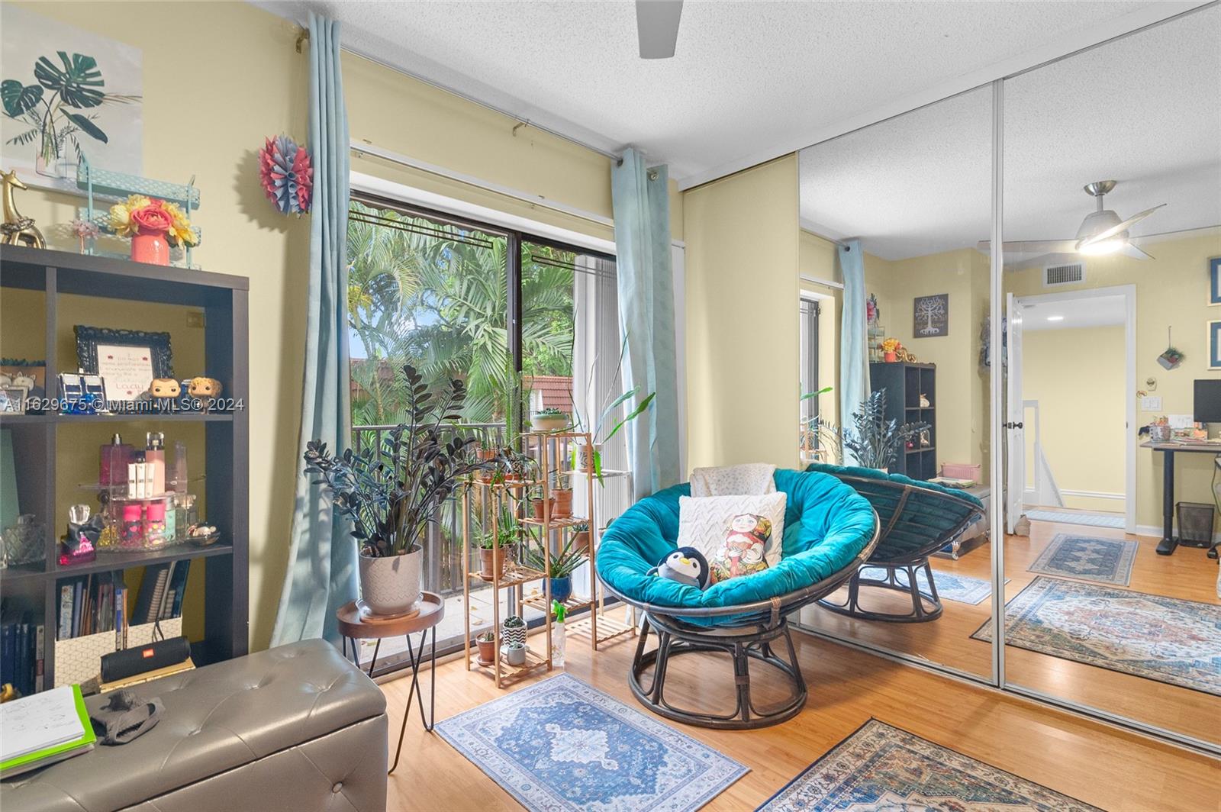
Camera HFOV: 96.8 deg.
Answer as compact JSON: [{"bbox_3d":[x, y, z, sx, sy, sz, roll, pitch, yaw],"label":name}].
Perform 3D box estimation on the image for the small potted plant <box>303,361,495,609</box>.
[{"bbox_3d":[-0.680,0.258,1.733,0.580,0.790,0.560,0,0,-22],"label":"small potted plant"}]

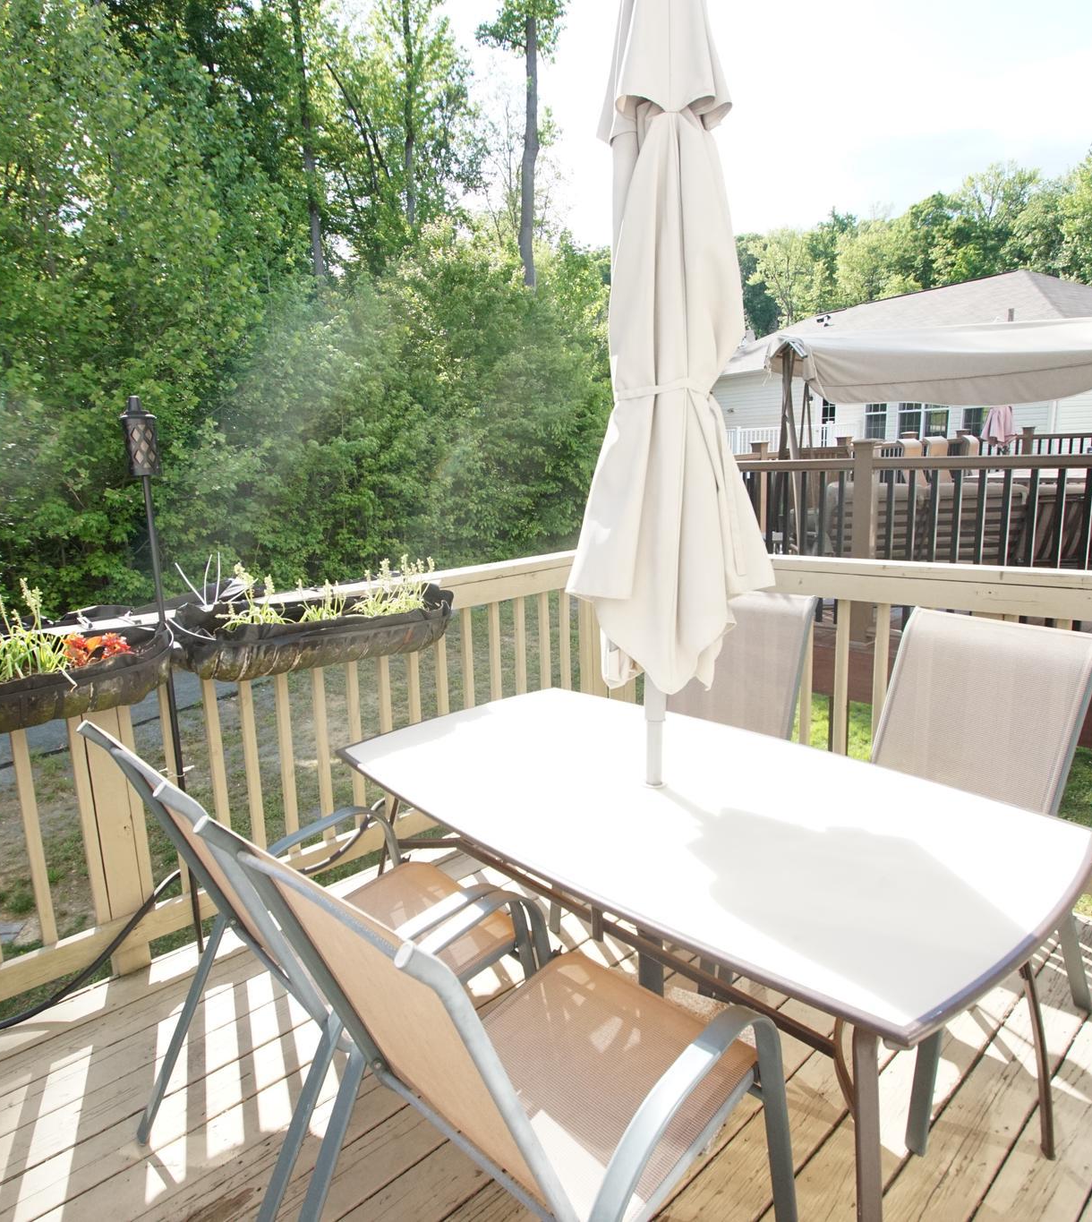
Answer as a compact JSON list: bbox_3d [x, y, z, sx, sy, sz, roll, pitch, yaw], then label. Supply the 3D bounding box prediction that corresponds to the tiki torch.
[{"bbox_3d":[-1.097,0.239,2.226,0.090,1.670,0.090,-7,11,-26],"label":"tiki torch"}]

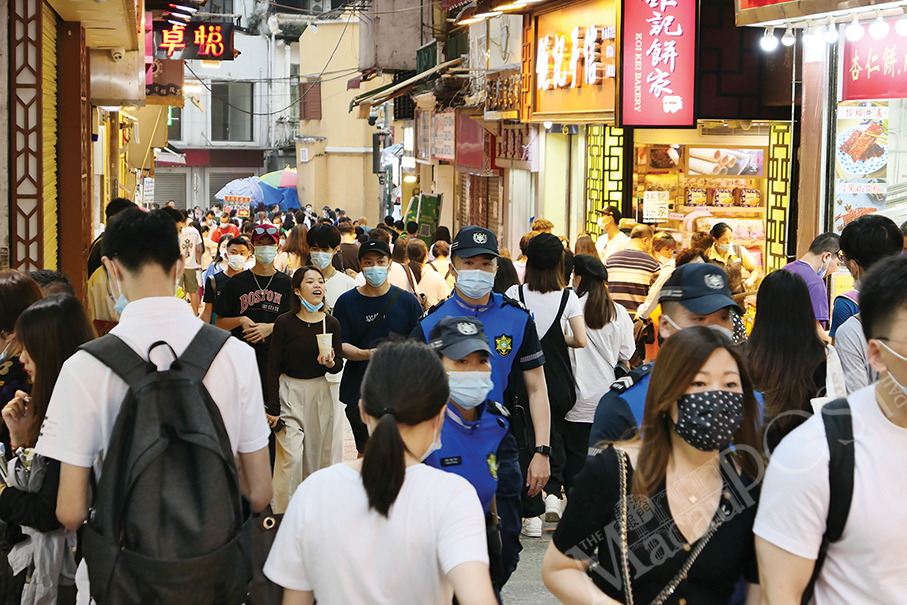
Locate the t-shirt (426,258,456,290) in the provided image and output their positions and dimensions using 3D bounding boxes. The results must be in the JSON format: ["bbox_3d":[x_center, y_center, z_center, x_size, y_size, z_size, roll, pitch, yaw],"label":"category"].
[{"bbox_3d":[-0.100,-0.145,16.500,0.420,0.530,0.270,1,4,3],"label":"t-shirt"}]

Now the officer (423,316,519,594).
[{"bbox_3d":[-0.020,0.830,5.020,0.440,1.600,0.300,-3,6,-30],"label":"officer"}]

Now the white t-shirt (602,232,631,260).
[{"bbox_3d":[1.438,-0.318,16.000,0.270,0.660,0.450,-3,6,-34],"label":"white t-shirt"}]

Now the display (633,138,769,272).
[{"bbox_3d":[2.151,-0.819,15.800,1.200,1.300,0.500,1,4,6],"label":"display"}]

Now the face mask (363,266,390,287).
[{"bbox_3d":[-0.413,-0.135,9.600,0.135,0.112,0.075,1,5,-2],"label":"face mask"}]

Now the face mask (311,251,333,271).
[{"bbox_3d":[-0.764,-0.243,10.500,0.140,0.105,0.080,2,14,15],"label":"face mask"}]

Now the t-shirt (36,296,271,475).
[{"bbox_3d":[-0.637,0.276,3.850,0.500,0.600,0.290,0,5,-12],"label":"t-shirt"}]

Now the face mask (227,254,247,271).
[{"bbox_3d":[-1.423,-0.262,11.900,0.140,0.105,0.080,0,9,-6],"label":"face mask"}]

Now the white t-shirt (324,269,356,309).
[{"bbox_3d":[-0.743,0.141,10.700,0.460,0.660,0.270,1,5,-3],"label":"white t-shirt"}]

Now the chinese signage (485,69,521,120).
[{"bbox_3d":[0.480,-2.100,18.250,0.120,0.520,2.500,0,6,-7],"label":"chinese signage"}]

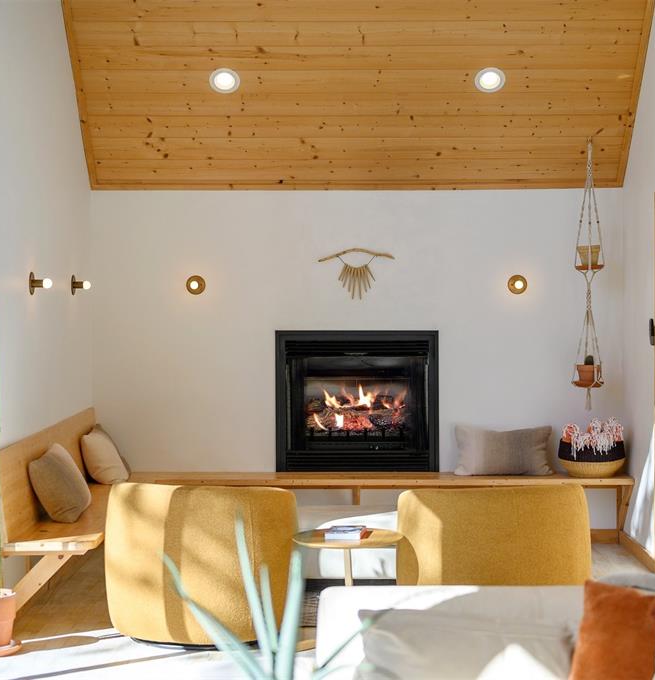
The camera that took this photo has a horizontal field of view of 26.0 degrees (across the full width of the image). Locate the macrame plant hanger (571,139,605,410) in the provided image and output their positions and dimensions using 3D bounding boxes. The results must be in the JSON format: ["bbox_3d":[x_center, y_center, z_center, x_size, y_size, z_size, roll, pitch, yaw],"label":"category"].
[{"bbox_3d":[1.574,-0.397,8.591,0.200,1.630,0.200,0,2,1],"label":"macrame plant hanger"}]

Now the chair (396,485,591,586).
[{"bbox_3d":[0.771,0.995,6.551,0.850,0.730,0.800,-1,2,-19],"label":"chair"}]

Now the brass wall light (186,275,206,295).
[{"bbox_3d":[-0.822,-0.342,8.858,0.121,0.121,0.110,0,2,1],"label":"brass wall light"}]

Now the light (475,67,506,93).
[{"bbox_3d":[0.956,-1.525,8.328,0.183,0.183,0.030,0,43,1],"label":"light"}]

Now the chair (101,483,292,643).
[{"bbox_3d":[-0.595,0.998,6.649,0.850,0.730,0.800,1,2,21],"label":"chair"}]

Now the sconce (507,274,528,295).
[{"bbox_3d":[1.190,-0.343,8.821,0.121,0.121,0.110,0,2,1],"label":"sconce"}]

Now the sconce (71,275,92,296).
[{"bbox_3d":[-1.435,-0.319,8.306,0.110,0.121,0.121,0,2,1],"label":"sconce"}]

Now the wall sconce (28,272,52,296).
[{"bbox_3d":[-1.454,-0.286,7.231,0.110,0.121,0.121,0,2,1],"label":"wall sconce"}]

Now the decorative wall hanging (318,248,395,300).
[{"bbox_3d":[0.184,-0.416,8.872,0.477,0.323,0.030,0,2,1],"label":"decorative wall hanging"}]

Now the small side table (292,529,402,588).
[{"bbox_3d":[0.090,1.124,6.404,0.490,0.490,0.490,0,2,1],"label":"small side table"}]

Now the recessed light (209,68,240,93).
[{"bbox_3d":[-0.605,-1.525,8.352,0.183,0.183,0.030,0,43,1],"label":"recessed light"}]

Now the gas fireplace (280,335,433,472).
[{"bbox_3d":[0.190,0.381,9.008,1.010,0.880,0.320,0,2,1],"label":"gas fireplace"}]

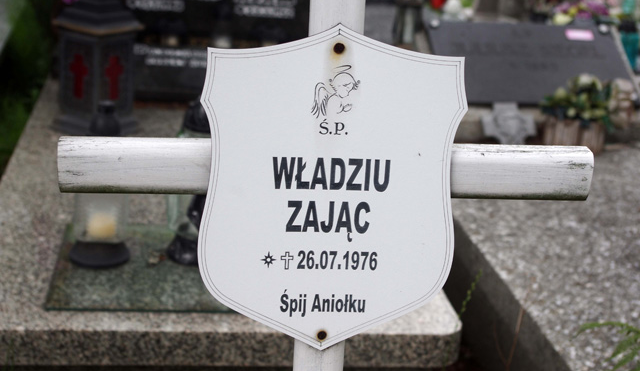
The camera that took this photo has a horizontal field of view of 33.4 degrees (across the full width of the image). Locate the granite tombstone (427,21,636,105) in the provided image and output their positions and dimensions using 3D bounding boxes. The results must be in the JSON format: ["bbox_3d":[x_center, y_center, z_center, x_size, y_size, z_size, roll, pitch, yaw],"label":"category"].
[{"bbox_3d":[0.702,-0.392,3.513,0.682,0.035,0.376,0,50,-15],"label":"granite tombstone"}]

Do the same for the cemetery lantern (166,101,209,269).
[{"bbox_3d":[-0.266,-0.009,2.281,0.113,0.341,0.113,2,18,-9],"label":"cemetery lantern"}]

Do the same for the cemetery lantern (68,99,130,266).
[{"bbox_3d":[-0.460,-0.009,2.235,0.126,0.338,0.126,2,18,-9],"label":"cemetery lantern"}]

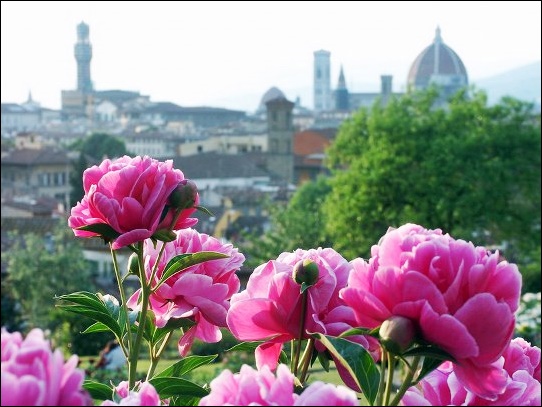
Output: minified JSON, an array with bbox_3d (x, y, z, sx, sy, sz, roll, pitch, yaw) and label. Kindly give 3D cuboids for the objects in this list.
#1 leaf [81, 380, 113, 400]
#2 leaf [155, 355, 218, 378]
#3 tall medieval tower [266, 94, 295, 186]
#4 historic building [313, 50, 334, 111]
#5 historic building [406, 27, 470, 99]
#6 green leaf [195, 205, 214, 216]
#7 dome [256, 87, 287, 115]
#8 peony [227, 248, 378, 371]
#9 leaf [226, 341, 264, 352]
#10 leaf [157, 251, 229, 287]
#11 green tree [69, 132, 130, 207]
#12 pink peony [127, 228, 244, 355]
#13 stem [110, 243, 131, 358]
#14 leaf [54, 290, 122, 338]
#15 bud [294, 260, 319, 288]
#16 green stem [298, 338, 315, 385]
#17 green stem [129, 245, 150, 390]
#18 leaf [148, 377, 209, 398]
[{"bbox_3d":[-0.171,0.184,1.430,0.037,0.010,0.020,19,20,2],"label":"leaf"},{"bbox_3d":[-0.092,0.176,1.570,0.073,0.016,0.030,-20,4,0],"label":"leaf"},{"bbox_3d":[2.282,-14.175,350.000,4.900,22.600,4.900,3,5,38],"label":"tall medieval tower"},{"bbox_3d":[45.855,-96.134,1315.000,15.000,84.700,15.000,2,4,30],"label":"historic building"},{"bbox_3d":[149.150,-128.099,1305.000,54.500,60.000,54.500,2,4,22],"label":"historic building"},{"bbox_3d":[-0.064,0.007,1.400,0.021,0.006,0.009,28,6,0],"label":"green leaf"},{"bbox_3d":[2.224,-114.539,1620.000,32.000,31.000,32.000,0,4,0],"label":"dome"},{"bbox_3d":[0.034,0.112,1.560,0.160,0.130,0.150,0,4,0],"label":"peony"},{"bbox_3d":[-0.023,0.142,1.450,0.043,0.010,0.020,-13,21,-1],"label":"leaf"},{"bbox_3d":[-0.075,0.063,1.400,0.075,0.018,0.028,-21,18,5],"label":"leaf"},{"bbox_3d":[-33.551,-5.673,285.000,11.800,15.500,11.500,0,4,0],"label":"green tree"},{"bbox_3d":[-0.088,0.090,1.500,0.121,0.122,0.118,-1,4,-11],"label":"pink peony"},{"bbox_3d":[-0.146,0.095,1.420,0.006,0.114,0.006,-10,2,0],"label":"stem"},{"bbox_3d":[-0.192,0.117,1.530,0.072,0.048,0.050,0,4,0],"label":"leaf"},{"bbox_3d":[0.035,0.071,1.490,0.027,0.030,0.027,0,4,0],"label":"bud"},{"bbox_3d":[0.035,0.154,1.420,0.006,0.047,0.006,12,0,0],"label":"green stem"},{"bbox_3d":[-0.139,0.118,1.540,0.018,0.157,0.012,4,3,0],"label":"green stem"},{"bbox_3d":[-0.099,0.197,1.560,0.066,0.018,0.032,9,4,0],"label":"leaf"}]

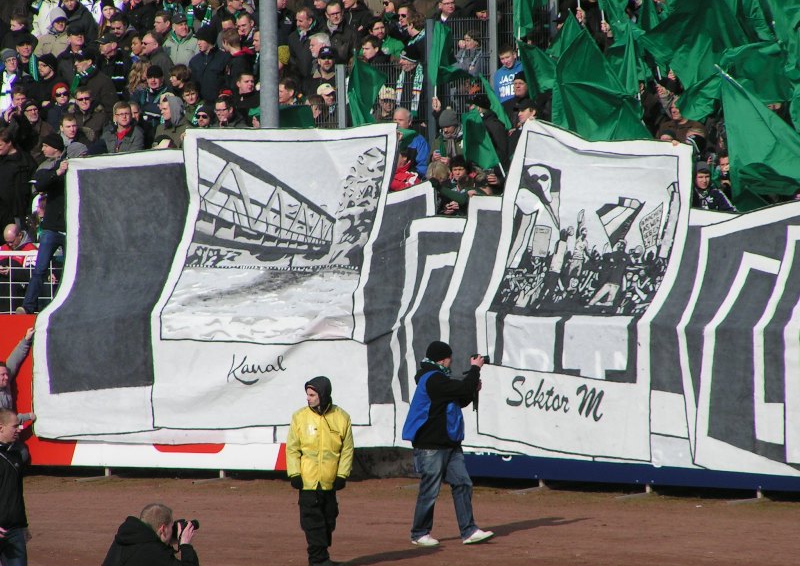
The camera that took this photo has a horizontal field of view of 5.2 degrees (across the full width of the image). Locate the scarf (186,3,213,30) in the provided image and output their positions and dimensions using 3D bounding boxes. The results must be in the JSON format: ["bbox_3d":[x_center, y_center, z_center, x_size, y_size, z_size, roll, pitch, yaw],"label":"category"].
[{"bbox_3d":[-2.053,-2.718,89.900,0.280,0.300,0.200,2,7,23],"label":"scarf"}]

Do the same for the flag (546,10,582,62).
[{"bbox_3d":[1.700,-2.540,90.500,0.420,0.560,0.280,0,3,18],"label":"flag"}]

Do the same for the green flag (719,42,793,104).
[{"bbox_3d":[3.621,-2.138,89.200,0.740,0.640,0.350,0,3,0],"label":"green flag"}]

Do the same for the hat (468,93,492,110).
[{"bbox_3d":[0.817,-1.863,90.300,0.250,0.155,0.190,-6,3,-6],"label":"hat"}]

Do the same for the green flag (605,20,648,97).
[{"bbox_3d":[2.311,-2.290,89.600,0.450,0.800,0.350,0,3,0],"label":"green flag"}]

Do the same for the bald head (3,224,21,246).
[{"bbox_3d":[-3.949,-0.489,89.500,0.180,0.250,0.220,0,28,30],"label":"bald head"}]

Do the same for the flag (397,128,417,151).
[{"bbox_3d":[0.059,-1.413,86.800,0.220,0.250,0.140,1,7,20],"label":"flag"}]

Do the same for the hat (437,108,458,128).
[{"bbox_3d":[0.498,-1.700,90.200,0.195,0.200,0.230,-1,11,12],"label":"hat"}]

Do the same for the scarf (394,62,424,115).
[{"bbox_3d":[0.100,-1.939,88.000,0.280,0.530,0.180,1,7,18],"label":"scarf"}]

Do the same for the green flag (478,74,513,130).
[{"bbox_3d":[0.979,-1.860,90.000,0.350,0.570,0.300,0,3,0],"label":"green flag"}]

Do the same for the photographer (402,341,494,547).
[{"bbox_3d":[0.426,1.445,78.800,0.760,1.830,0.560,-2,3,-12],"label":"photographer"}]

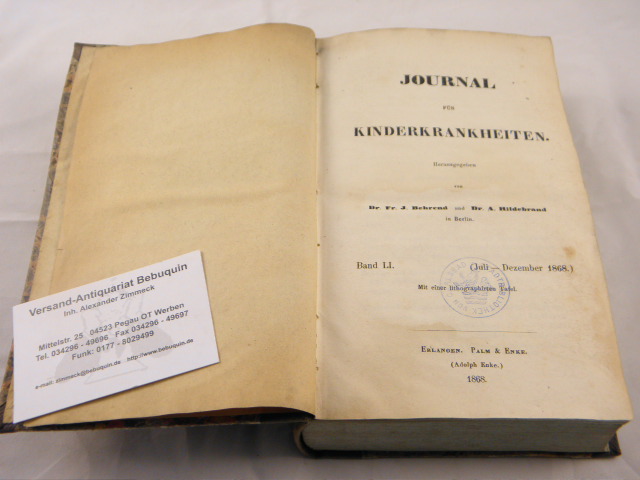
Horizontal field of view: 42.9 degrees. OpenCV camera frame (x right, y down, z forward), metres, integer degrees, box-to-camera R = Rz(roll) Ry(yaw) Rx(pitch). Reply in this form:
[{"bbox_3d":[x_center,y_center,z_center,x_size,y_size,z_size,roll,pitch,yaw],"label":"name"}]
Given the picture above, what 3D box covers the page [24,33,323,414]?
[{"bbox_3d":[-0.061,-0.020,0.368,0.123,0.014,0.211,-4,56,3],"label":"page"}]

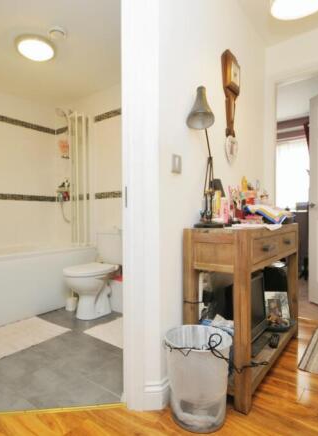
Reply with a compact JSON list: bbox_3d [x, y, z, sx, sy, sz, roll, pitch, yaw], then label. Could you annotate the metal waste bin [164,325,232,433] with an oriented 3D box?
[{"bbox_3d":[0.168,0.665,1.155,0.278,0.320,0.278,0,0,0],"label":"metal waste bin"}]

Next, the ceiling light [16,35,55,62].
[{"bbox_3d":[-0.962,-1.315,2.120,0.310,0.080,0.310,0,0,0],"label":"ceiling light"}]

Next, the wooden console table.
[{"bbox_3d":[0.543,0.438,1.621,0.318,0.775,0.965,0,0,38],"label":"wooden console table"}]

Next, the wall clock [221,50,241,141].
[{"bbox_3d":[0.460,-0.800,1.737,0.055,0.570,0.175,0,0,37],"label":"wall clock"}]

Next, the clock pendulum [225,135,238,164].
[{"bbox_3d":[0.459,-0.425,1.746,0.020,0.185,0.170,0,0,37],"label":"clock pendulum"}]

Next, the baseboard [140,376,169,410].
[{"bbox_3d":[-0.012,0.762,1.188,0.115,0.125,0.050,0,0,-5],"label":"baseboard"}]

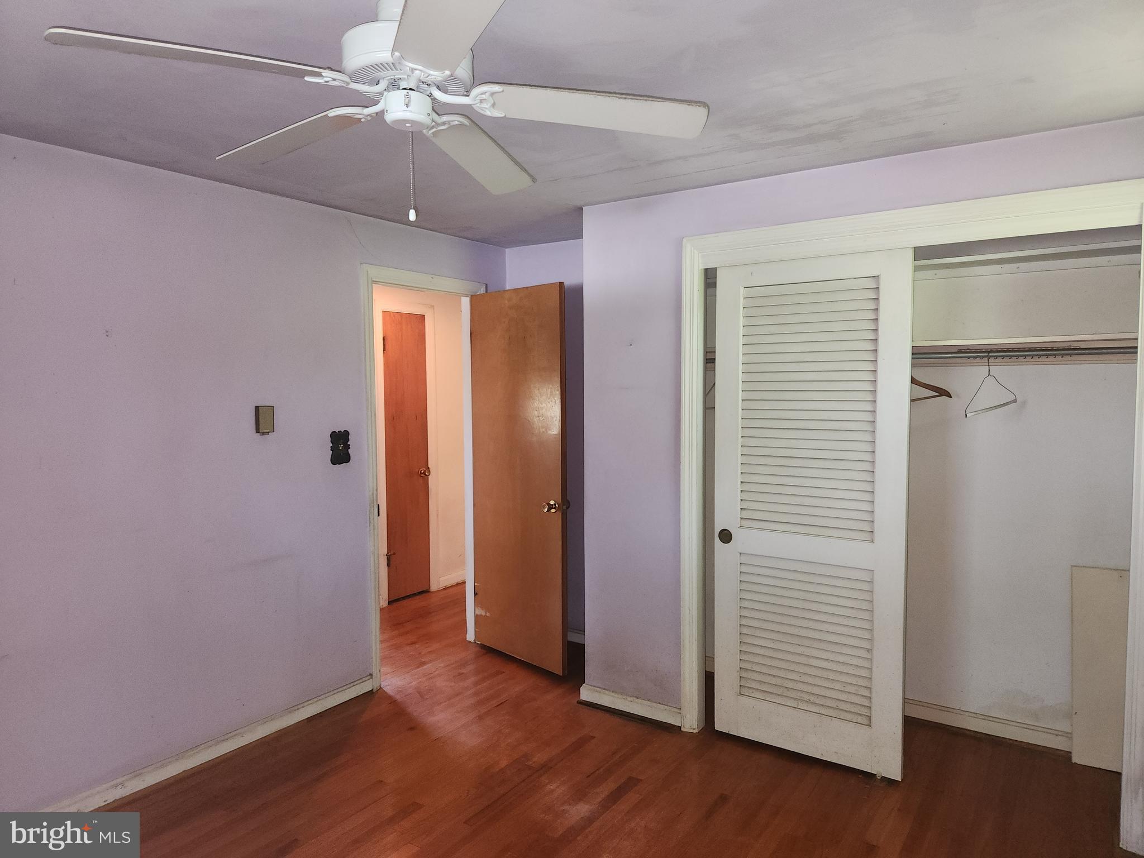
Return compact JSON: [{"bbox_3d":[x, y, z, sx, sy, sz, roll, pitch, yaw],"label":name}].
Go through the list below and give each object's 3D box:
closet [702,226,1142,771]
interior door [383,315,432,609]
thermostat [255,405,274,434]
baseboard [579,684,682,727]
[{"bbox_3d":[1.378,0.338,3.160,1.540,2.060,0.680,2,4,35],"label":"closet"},{"bbox_3d":[-1.208,0.199,5.537,0.045,2.050,0.410,2,4,35],"label":"interior door"},{"bbox_3d":[-1.340,-0.037,3.324,0.033,0.122,0.073,2,4,35],"label":"thermostat"},{"bbox_3d":[0.275,1.296,3.573,0.540,0.085,0.024,2,4,35],"label":"baseboard"}]

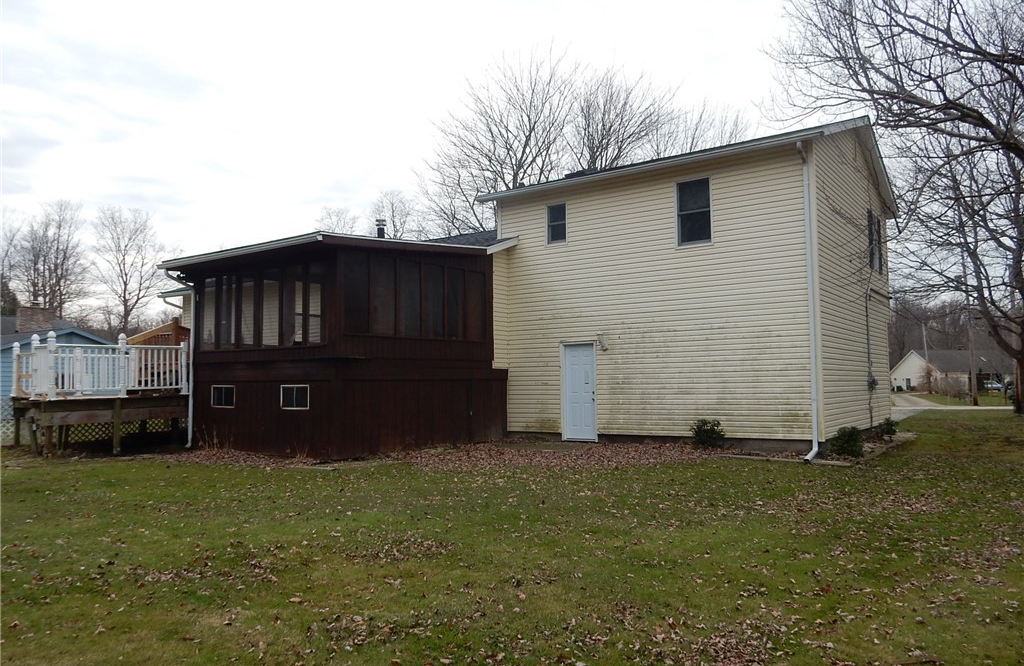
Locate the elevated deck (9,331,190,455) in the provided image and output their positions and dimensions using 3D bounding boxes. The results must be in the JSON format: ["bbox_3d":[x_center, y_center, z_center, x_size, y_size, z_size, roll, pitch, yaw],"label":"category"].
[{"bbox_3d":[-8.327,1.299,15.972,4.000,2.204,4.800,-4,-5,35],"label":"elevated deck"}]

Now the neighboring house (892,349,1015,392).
[{"bbox_3d":[71.879,5.976,119.053,16.500,6.422,11.000,0,-4,-12],"label":"neighboring house"}]

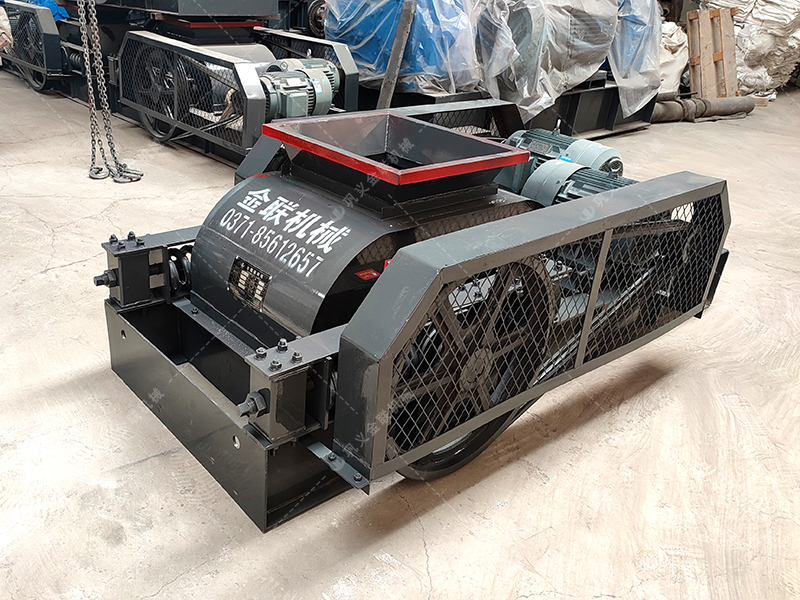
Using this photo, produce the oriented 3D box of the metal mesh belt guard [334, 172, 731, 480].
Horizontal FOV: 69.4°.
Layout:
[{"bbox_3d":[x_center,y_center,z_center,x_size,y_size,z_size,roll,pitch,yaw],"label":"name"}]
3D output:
[{"bbox_3d":[0.444,-0.027,1.477,1.380,0.425,0.125,-18,33,-37],"label":"metal mesh belt guard"}]

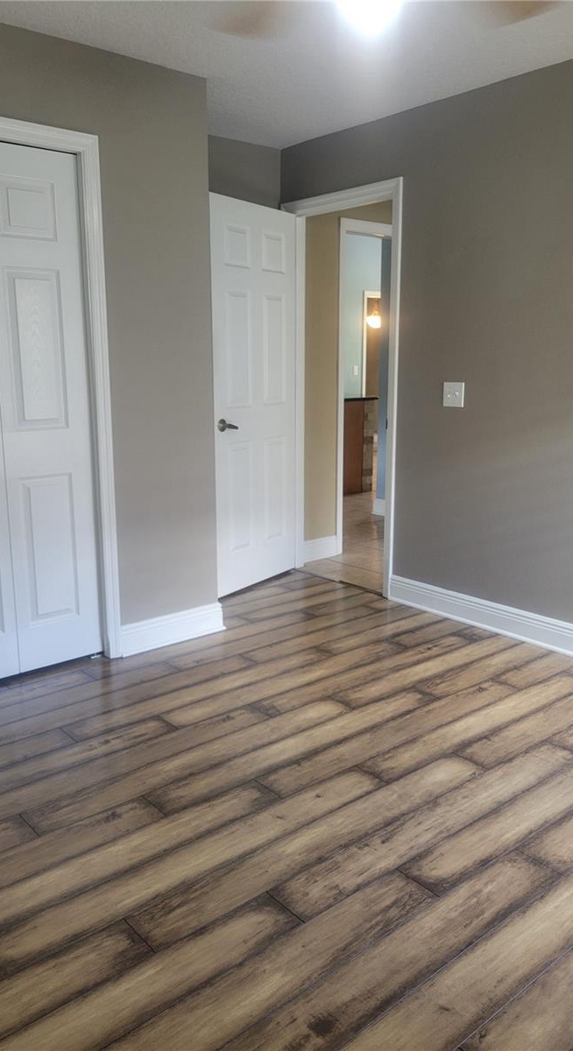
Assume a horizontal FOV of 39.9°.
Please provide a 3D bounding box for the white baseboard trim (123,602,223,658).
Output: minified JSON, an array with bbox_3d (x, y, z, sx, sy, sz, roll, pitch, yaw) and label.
[{"bbox_3d":[-0.508,0.465,3.594,0.558,0.140,0.024,-10,16,-40],"label":"white baseboard trim"}]

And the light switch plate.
[{"bbox_3d":[0.804,-0.628,3.795,0.010,0.117,0.117,-10,16,-40],"label":"light switch plate"}]

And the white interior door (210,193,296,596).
[{"bbox_3d":[-0.174,-0.671,4.328,0.040,2.041,0.754,8,14,33],"label":"white interior door"}]

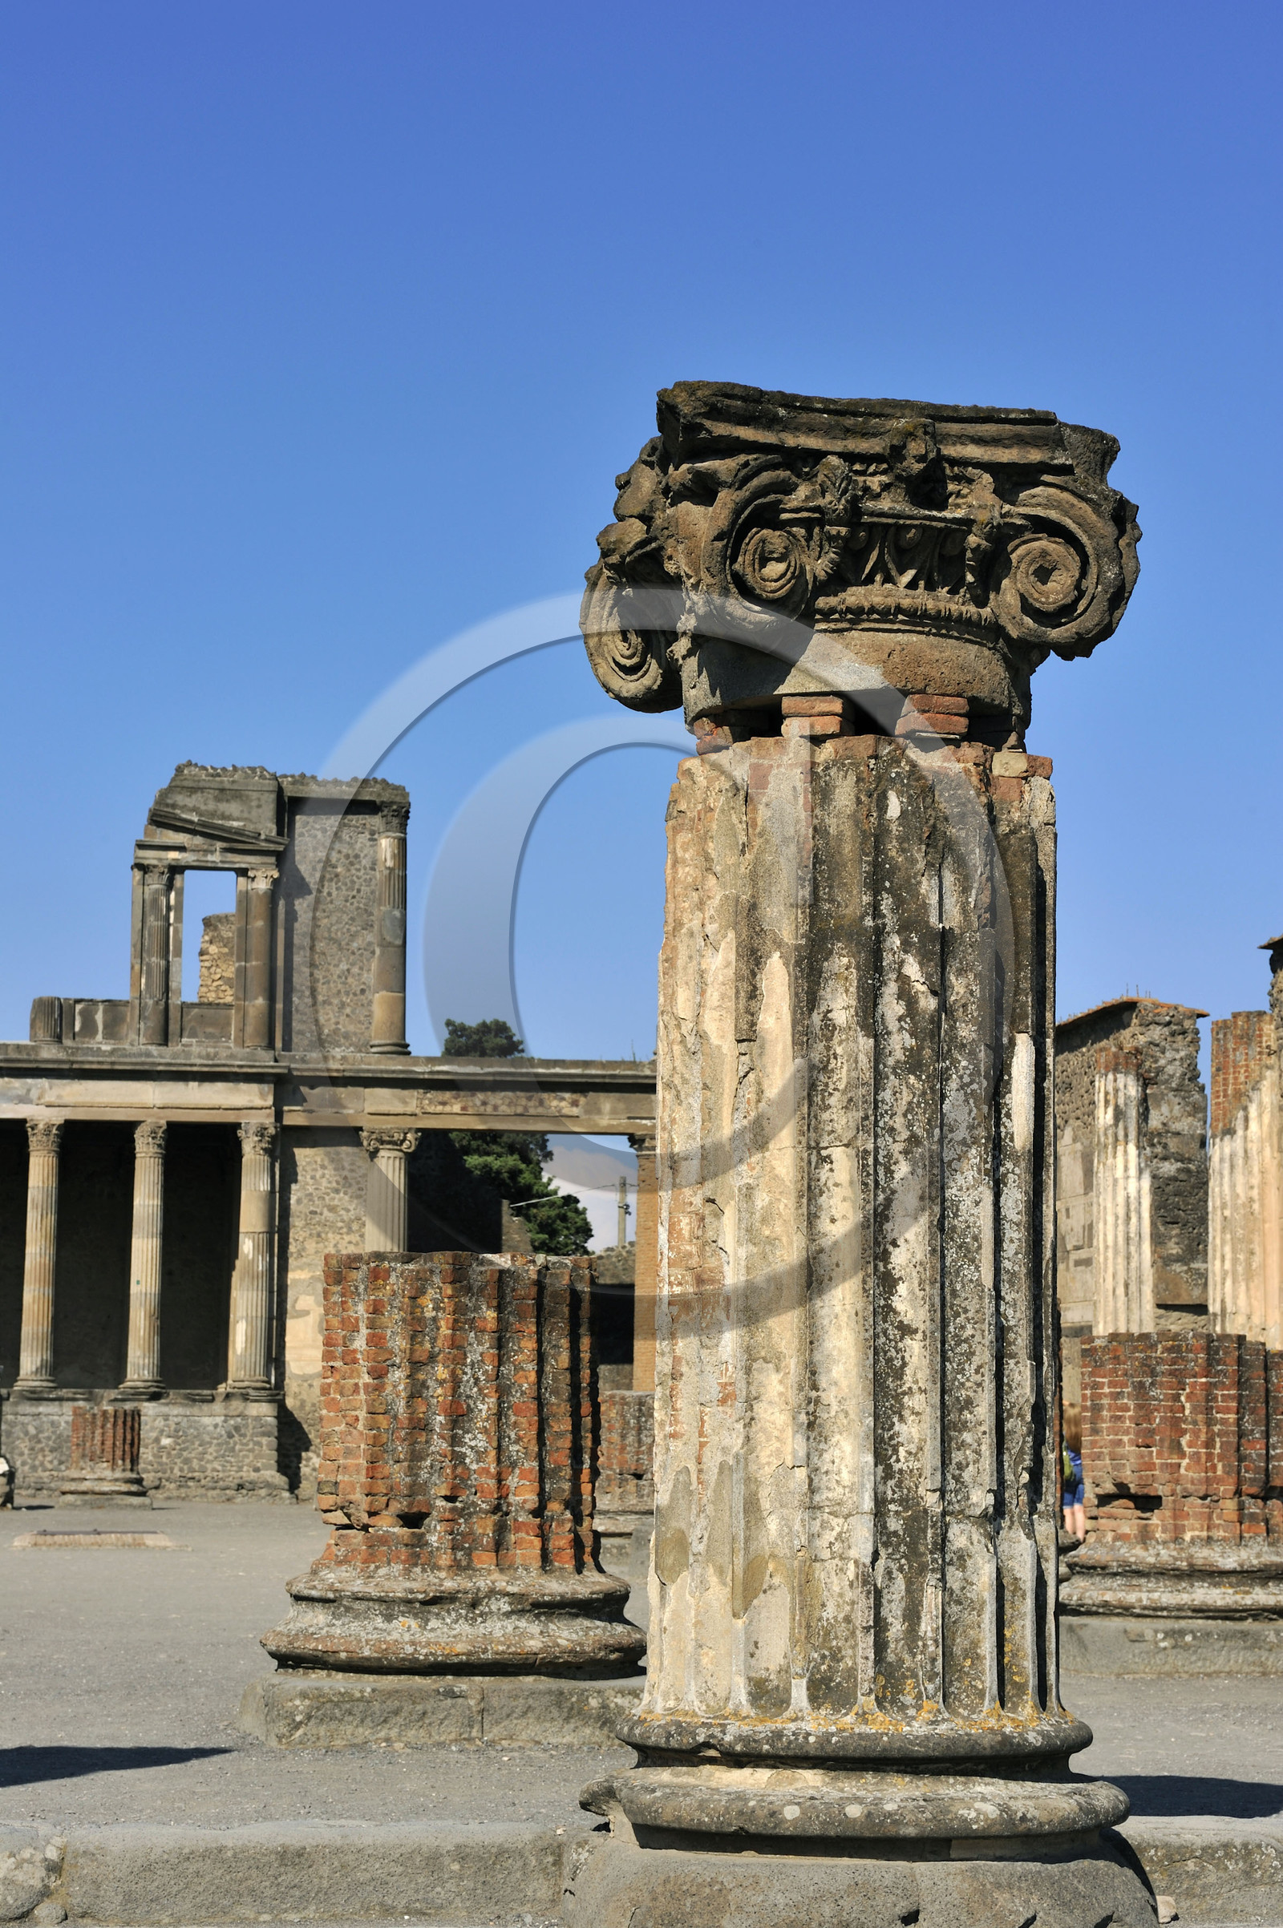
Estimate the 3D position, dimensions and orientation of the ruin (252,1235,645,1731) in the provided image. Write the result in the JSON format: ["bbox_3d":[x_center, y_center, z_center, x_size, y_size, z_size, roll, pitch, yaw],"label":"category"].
[{"bbox_3d":[-0.709,2.034,14.371,1.600,1.785,1.600,2,-7,-10],"label":"ruin"}]

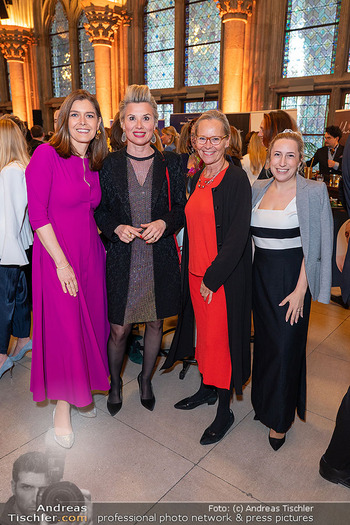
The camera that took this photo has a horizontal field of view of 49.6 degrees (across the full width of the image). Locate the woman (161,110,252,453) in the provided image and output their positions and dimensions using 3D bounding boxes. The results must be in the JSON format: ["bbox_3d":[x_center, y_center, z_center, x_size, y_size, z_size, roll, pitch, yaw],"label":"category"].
[{"bbox_3d":[0.174,0.082,2.038,0.500,1.670,0.420,12,17,40],"label":"woman"}]

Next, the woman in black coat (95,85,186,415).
[{"bbox_3d":[-0.200,-0.033,2.188,0.520,1.820,0.360,0,13,-4],"label":"woman in black coat"}]

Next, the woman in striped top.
[{"bbox_3d":[0.578,0.162,1.922,0.420,1.575,0.350,4,13,16],"label":"woman in striped top"}]

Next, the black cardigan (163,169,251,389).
[{"bbox_3d":[0.164,0.090,2.071,0.500,1.200,0.380,12,17,40],"label":"black cardigan"}]

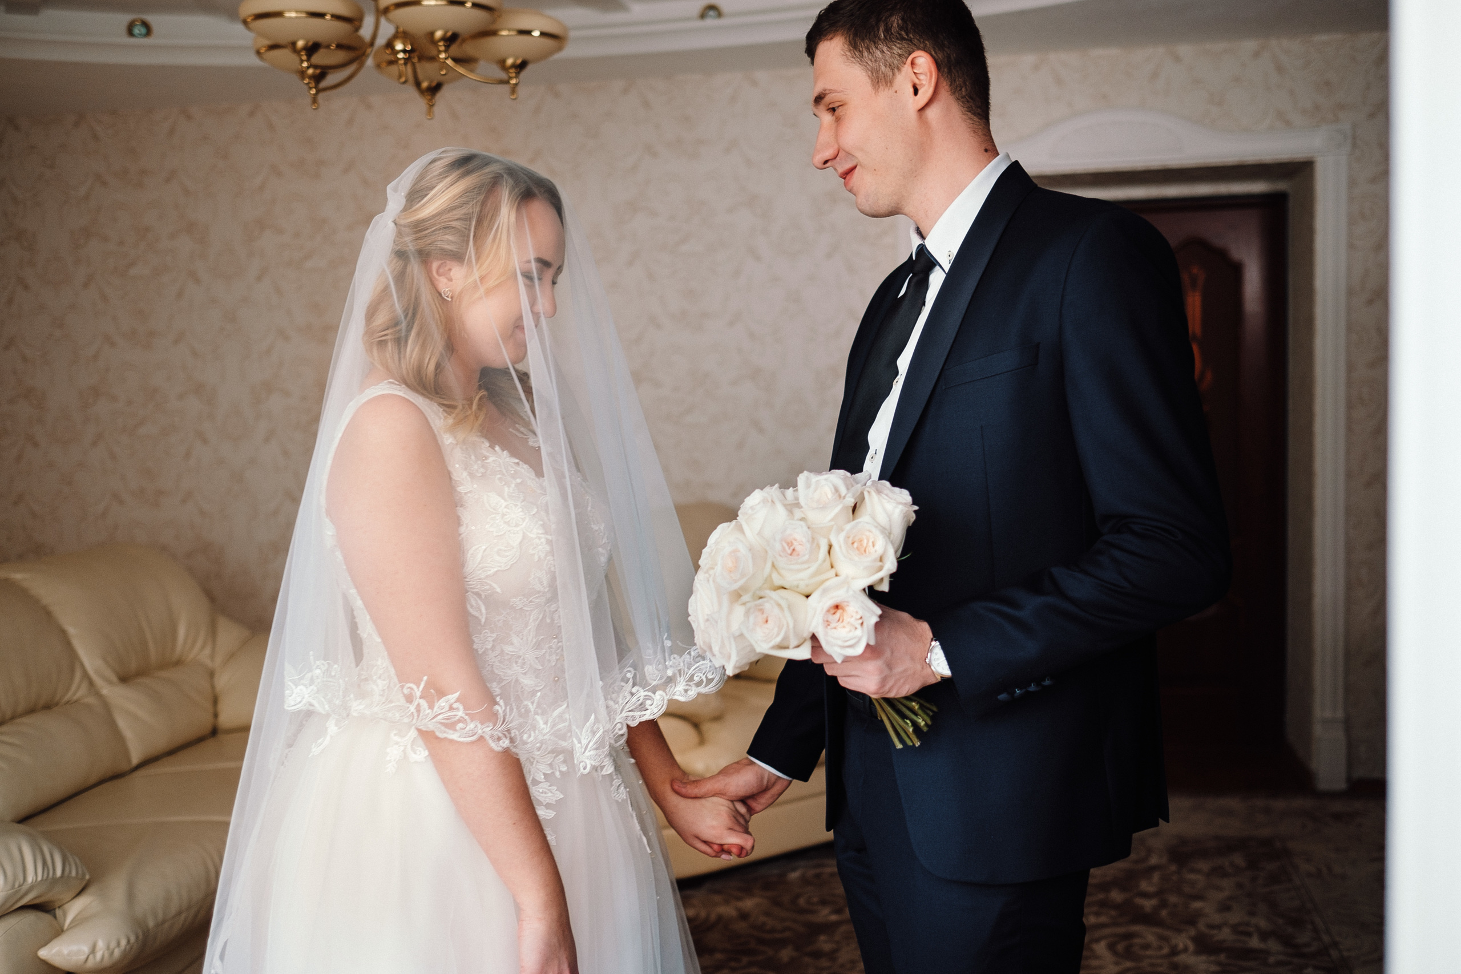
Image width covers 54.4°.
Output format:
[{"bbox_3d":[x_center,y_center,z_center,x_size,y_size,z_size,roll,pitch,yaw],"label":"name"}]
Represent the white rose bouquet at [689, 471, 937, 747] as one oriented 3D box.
[{"bbox_3d":[0.101,0.132,1.361,0.225,0.305,0.225,-33,40,3],"label":"white rose bouquet"}]

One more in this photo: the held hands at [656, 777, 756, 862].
[{"bbox_3d":[-0.026,0.386,1.649,0.120,0.100,0.100,-2,6,0],"label":"held hands"}]

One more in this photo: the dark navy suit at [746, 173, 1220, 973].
[{"bbox_3d":[0.310,0.483,1.615,0.450,1.660,0.510,-6,7,-28],"label":"dark navy suit"}]

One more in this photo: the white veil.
[{"bbox_3d":[-0.293,0.178,1.515,0.560,1.050,0.470,0,7,25],"label":"white veil"}]

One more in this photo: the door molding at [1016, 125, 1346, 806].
[{"bbox_3d":[1.254,-0.085,4.517,1.392,2.188,0.080,-2,6,6],"label":"door molding"}]

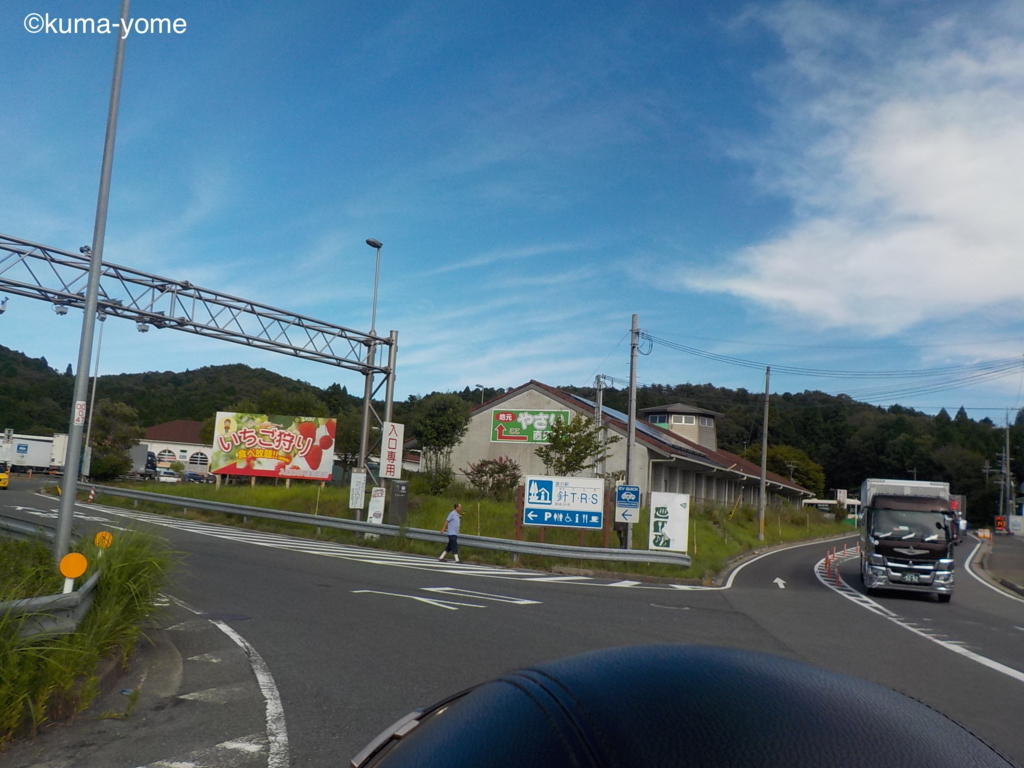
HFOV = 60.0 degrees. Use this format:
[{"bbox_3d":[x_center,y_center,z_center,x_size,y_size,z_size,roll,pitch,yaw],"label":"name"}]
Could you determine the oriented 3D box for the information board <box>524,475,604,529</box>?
[{"bbox_3d":[1.530,3.451,25.900,2.299,1.442,0.120,2,-7,13],"label":"information board"}]

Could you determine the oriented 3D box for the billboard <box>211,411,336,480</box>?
[{"bbox_3d":[-10.704,2.812,40.000,5.431,2.803,0.150,3,-7,0],"label":"billboard"}]

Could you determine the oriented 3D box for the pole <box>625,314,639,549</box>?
[{"bbox_3d":[3.616,1.581,26.732,0.280,7.479,0.280,3,-7,0],"label":"pole"}]

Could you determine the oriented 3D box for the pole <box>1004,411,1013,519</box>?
[{"bbox_3d":[48.434,8.451,86.670,0.380,11.585,0.380,3,-7,0],"label":"pole"}]

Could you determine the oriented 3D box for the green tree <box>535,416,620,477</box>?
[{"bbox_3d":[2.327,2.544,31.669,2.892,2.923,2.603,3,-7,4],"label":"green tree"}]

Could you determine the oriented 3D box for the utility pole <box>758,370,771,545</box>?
[{"bbox_3d":[11.799,3.236,41.471,0.270,8.147,0.270,3,-7,0],"label":"utility pole"}]

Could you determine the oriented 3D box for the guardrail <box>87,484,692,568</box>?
[{"bbox_3d":[-7.816,4.856,31.287,29.988,0.770,0.950,0,-7,36],"label":"guardrail"}]

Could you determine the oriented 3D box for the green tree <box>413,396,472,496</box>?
[{"bbox_3d":[-2.926,2.567,37.248,2.426,4.282,2.305,4,-7,-4],"label":"green tree"}]

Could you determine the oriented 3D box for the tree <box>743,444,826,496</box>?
[{"bbox_3d":[36.350,12.467,118.538,10.833,9.313,10.833,1,-7,17],"label":"tree"}]

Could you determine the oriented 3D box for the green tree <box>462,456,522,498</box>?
[{"bbox_3d":[-0.726,3.628,34.097,2.230,1.684,2.007,3,-7,-1],"label":"green tree"}]

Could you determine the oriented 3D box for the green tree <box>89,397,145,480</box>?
[{"bbox_3d":[-24.060,3.504,54.290,3.423,5.020,3.423,6,-7,-23],"label":"green tree"}]

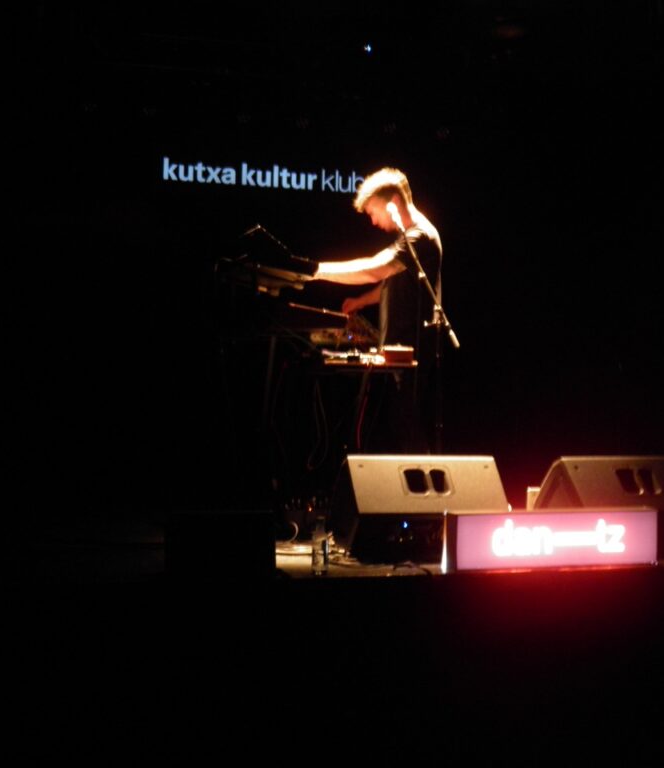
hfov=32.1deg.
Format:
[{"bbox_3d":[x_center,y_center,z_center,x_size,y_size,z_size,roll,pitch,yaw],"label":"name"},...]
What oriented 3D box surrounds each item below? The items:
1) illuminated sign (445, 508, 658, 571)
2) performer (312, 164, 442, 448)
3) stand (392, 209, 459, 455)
[{"bbox_3d":[0.762,0.551,4.060,0.775,0.200,0.130,1,-3,-15],"label":"illuminated sign"},{"bbox_3d":[0.217,-0.141,5.264,0.570,1.704,0.500,0,-3,-9],"label":"performer"},{"bbox_3d":[0.412,-0.042,5.008,0.580,1.480,0.500,-2,-3,30],"label":"stand"}]

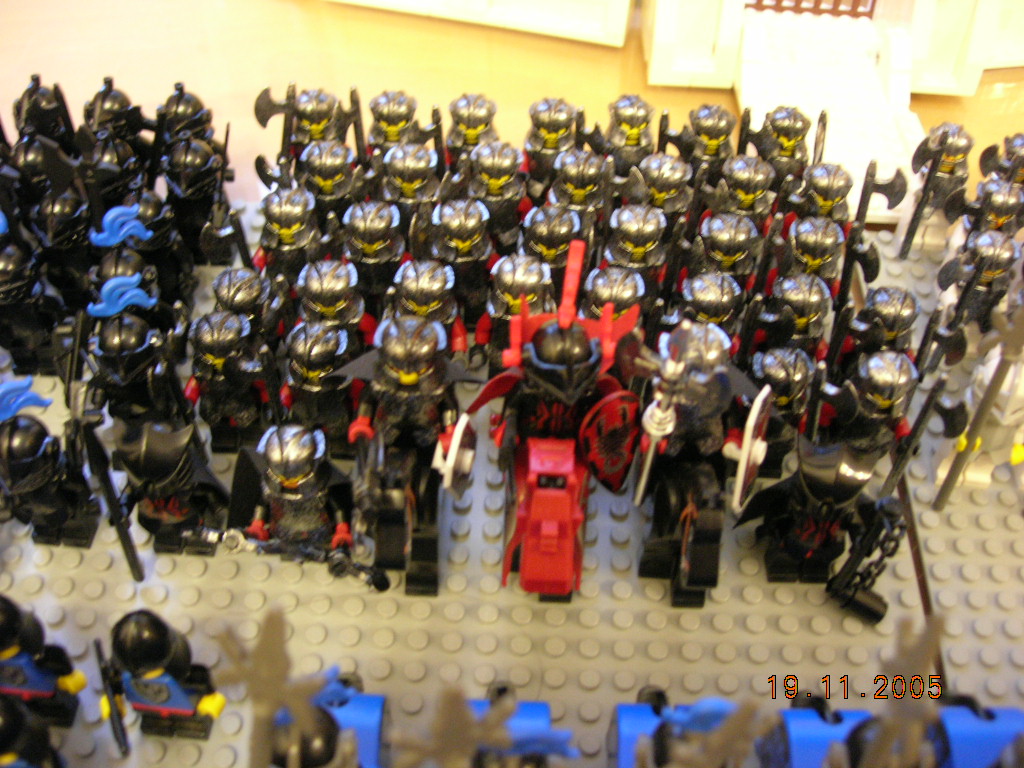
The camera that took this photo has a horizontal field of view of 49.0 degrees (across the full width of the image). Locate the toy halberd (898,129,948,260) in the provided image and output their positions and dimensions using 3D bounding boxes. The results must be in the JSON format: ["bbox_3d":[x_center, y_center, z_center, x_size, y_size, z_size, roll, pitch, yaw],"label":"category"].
[{"bbox_3d":[0.121,-0.054,0.337,0.004,0.048,0.012,32,55,27],"label":"toy halberd"}]

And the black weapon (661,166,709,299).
[{"bbox_3d":[0.051,-0.039,0.315,0.012,0.050,0.004,38,52,25],"label":"black weapon"}]

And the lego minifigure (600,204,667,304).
[{"bbox_3d":[0.034,-0.031,0.318,0.023,0.042,0.014,3,48,1],"label":"lego minifigure"}]

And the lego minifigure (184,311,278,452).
[{"bbox_3d":[-0.072,0.000,0.287,0.023,0.042,0.014,3,48,1],"label":"lego minifigure"}]

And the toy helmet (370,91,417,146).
[{"bbox_3d":[-0.035,-0.079,0.333,0.014,0.014,0.014,3,49,0],"label":"toy helmet"}]

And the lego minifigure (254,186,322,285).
[{"bbox_3d":[-0.061,-0.033,0.312,0.023,0.042,0.015,0,49,-2],"label":"lego minifigure"}]

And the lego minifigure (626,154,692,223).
[{"bbox_3d":[0.043,-0.047,0.329,0.023,0.042,0.015,5,49,2],"label":"lego minifigure"}]

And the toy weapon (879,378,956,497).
[{"bbox_3d":[0.101,0.017,0.273,0.004,0.048,0.012,-30,57,-26],"label":"toy weapon"}]

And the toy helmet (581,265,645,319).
[{"bbox_3d":[0.026,-0.022,0.285,0.015,0.014,0.015,3,49,0],"label":"toy helmet"}]

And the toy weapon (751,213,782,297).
[{"bbox_3d":[0.069,-0.025,0.306,0.004,0.050,0.013,-18,52,-17],"label":"toy weapon"}]

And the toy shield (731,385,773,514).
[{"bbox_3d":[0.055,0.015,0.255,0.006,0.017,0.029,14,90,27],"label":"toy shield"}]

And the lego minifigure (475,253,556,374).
[{"bbox_3d":[0.002,-0.016,0.303,0.023,0.042,0.014,3,48,1],"label":"lego minifigure"}]

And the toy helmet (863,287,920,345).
[{"bbox_3d":[0.097,-0.018,0.289,0.015,0.014,0.014,3,48,1],"label":"toy helmet"}]

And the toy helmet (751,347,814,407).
[{"bbox_3d":[0.066,-0.001,0.274,0.015,0.014,0.014,3,48,1],"label":"toy helmet"}]

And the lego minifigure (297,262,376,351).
[{"bbox_3d":[-0.046,-0.014,0.296,0.024,0.043,0.016,3,49,0],"label":"lego minifigure"}]

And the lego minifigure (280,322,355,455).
[{"bbox_3d":[-0.048,0.002,0.286,0.023,0.042,0.014,3,48,1],"label":"lego minifigure"}]

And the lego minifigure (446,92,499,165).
[{"bbox_3d":[-0.012,-0.067,0.343,0.024,0.043,0.016,3,49,0],"label":"lego minifigure"}]

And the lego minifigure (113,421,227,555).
[{"bbox_3d":[-0.079,0.025,0.259,0.027,0.043,0.018,3,49,0],"label":"lego minifigure"}]

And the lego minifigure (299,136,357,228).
[{"bbox_3d":[-0.052,-0.050,0.327,0.024,0.043,0.016,3,49,0],"label":"lego minifigure"}]

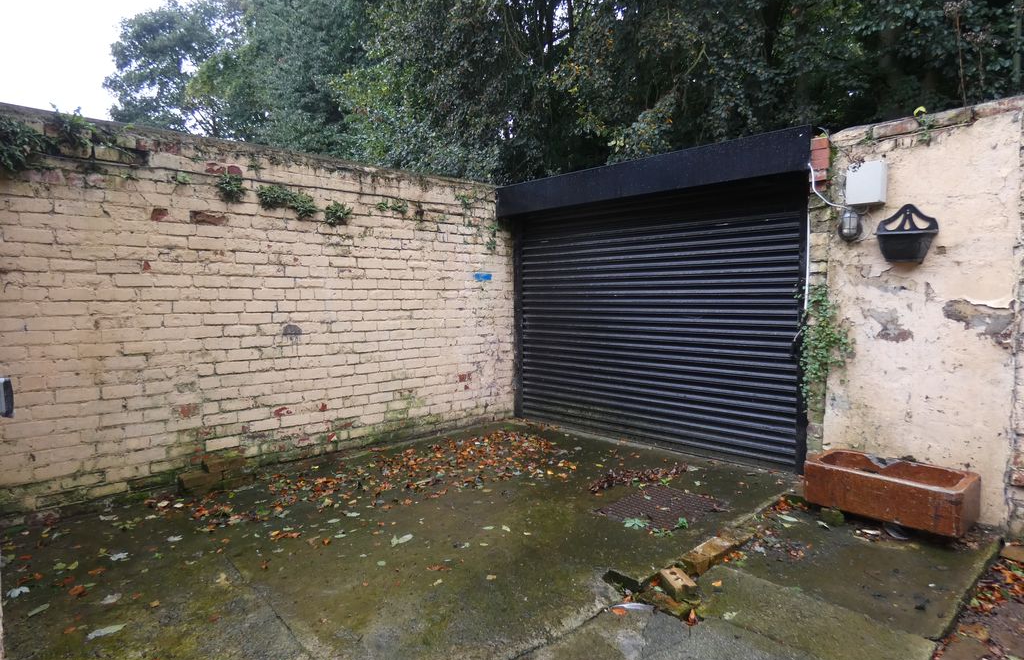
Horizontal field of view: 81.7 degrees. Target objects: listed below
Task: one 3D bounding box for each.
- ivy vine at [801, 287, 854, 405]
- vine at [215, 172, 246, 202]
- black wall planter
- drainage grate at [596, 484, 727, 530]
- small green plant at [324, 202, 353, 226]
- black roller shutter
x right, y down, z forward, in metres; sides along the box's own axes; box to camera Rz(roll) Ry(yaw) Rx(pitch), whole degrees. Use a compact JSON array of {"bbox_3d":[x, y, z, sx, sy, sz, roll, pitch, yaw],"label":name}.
[{"bbox_3d":[1.969,0.088,3.740,0.140,0.740,0.280,-3,4,-43],"label":"ivy vine"},{"bbox_3d":[-1.932,-0.985,4.070,0.180,0.200,0.100,-3,4,-43],"label":"vine"},{"bbox_3d":[2.203,-0.542,3.330,0.160,0.340,0.300,-3,4,-43],"label":"black wall planter"},{"bbox_3d":[0.857,1.038,3.474,0.635,0.030,0.465,-3,4,-43],"label":"drainage grate"},{"bbox_3d":[-1.353,-0.907,4.621,0.190,0.190,0.100,-3,4,-43],"label":"small green plant"},{"bbox_3d":[1.032,-0.080,5.048,0.100,2.040,2.840,-3,4,-43],"label":"black roller shutter"}]

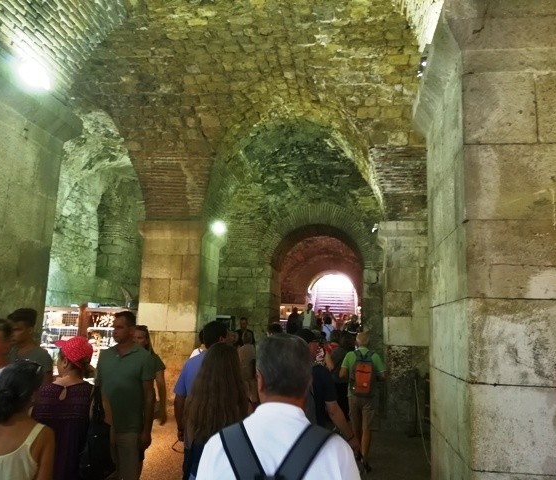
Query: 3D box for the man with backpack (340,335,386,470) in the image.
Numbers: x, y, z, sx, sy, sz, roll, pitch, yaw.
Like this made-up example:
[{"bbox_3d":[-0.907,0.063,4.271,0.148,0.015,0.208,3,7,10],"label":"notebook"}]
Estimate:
[{"bbox_3d":[1.100,2.081,6.500,0.610,1.730,0.550,1,-10,8],"label":"man with backpack"}]

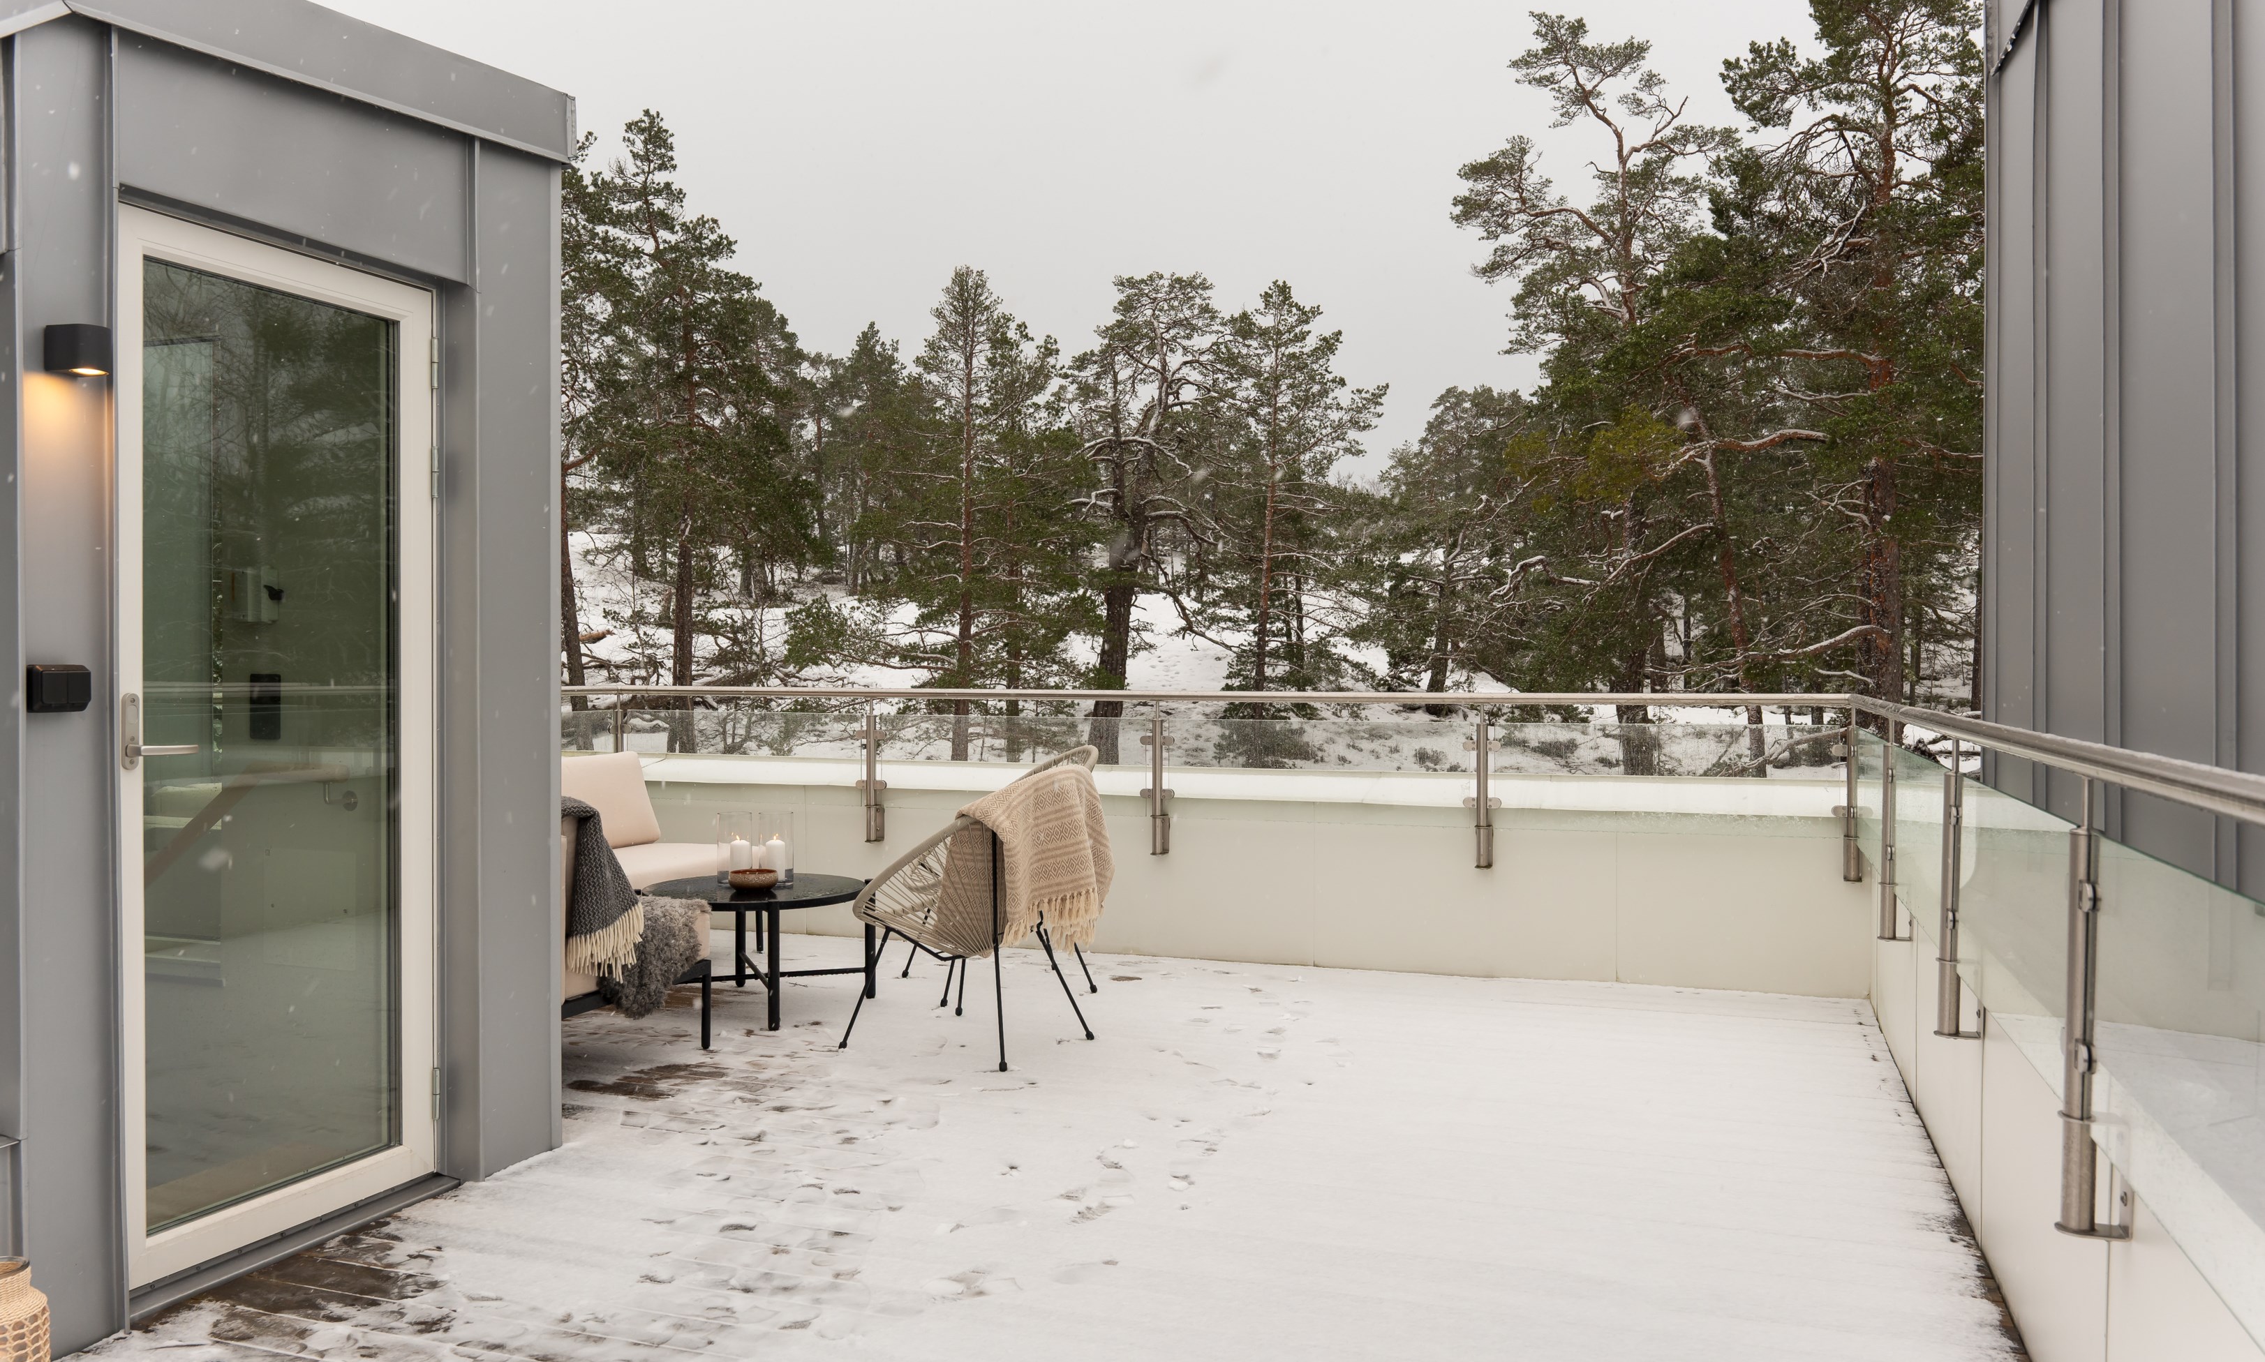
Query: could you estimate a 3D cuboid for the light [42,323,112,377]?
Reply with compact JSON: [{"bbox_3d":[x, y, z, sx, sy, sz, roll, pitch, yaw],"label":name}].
[{"bbox_3d":[-1.834,-0.576,2.860,0.085,0.083,0.080,0,1,21],"label":"light"}]

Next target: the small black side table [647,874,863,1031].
[{"bbox_3d":[-1.313,0.931,5.722,0.800,0.425,0.800,0,0,0],"label":"small black side table"}]

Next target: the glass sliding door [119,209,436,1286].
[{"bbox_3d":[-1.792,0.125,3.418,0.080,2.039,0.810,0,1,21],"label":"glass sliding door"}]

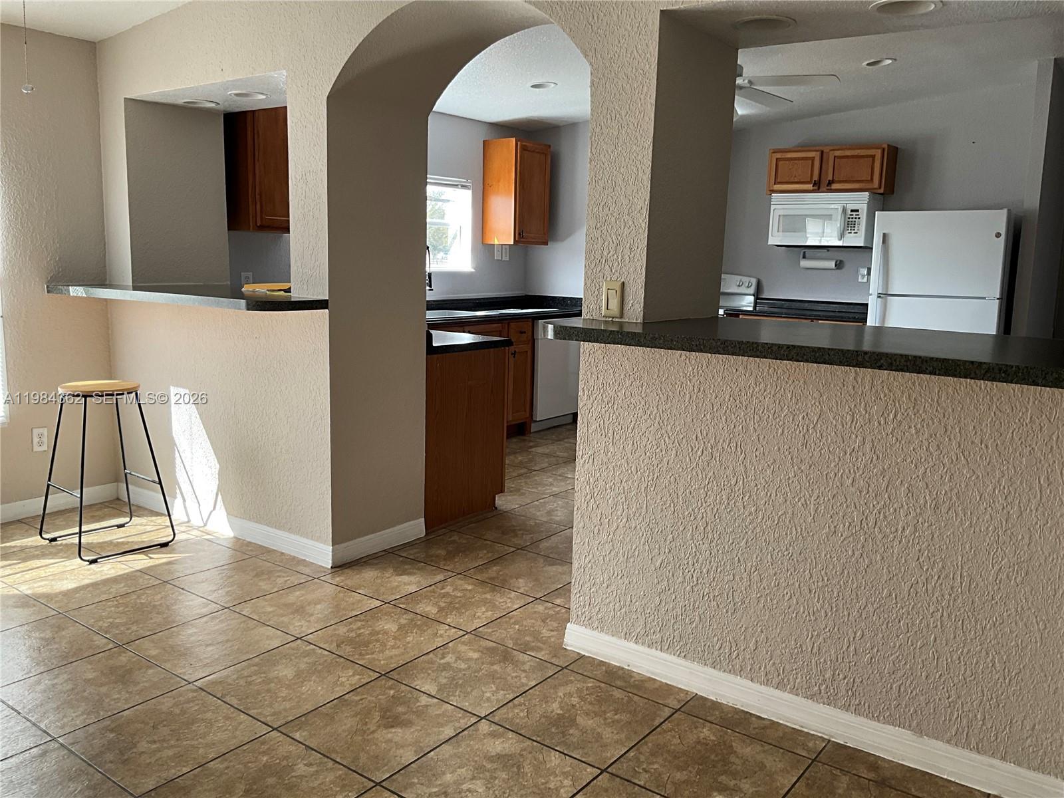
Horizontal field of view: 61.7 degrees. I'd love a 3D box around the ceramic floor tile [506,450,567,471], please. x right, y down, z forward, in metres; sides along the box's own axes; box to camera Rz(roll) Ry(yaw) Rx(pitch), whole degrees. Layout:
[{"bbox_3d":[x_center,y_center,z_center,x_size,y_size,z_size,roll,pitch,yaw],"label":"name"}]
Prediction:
[{"bbox_3d":[-0.014,0.402,5.838,0.410,0.010,0.410,9,12,36],"label":"ceramic floor tile"}]

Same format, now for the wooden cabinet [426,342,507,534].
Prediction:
[{"bbox_3d":[-0.676,0.134,4.781,0.900,0.863,0.602,9,12,36],"label":"wooden cabinet"}]

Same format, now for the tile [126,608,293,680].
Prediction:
[{"bbox_3d":[-1.095,0.837,3.051,0.410,0.010,0.410,9,12,36],"label":"tile"}]

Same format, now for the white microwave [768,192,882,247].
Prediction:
[{"bbox_3d":[2.309,-1.405,7.024,0.750,0.395,0.403,8,12,35],"label":"white microwave"}]

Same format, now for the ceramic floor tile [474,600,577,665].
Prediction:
[{"bbox_3d":[0.068,0.855,3.270,0.418,0.010,0.418,9,12,36],"label":"ceramic floor tile"}]

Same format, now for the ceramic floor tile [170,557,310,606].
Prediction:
[{"bbox_3d":[-1.193,0.749,3.675,0.416,0.010,0.416,9,12,36],"label":"ceramic floor tile"}]

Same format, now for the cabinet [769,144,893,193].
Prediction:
[{"bbox_3d":[2.347,-1.781,7.003,0.907,0.353,0.303,8,12,35],"label":"cabinet"}]

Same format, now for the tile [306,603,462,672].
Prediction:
[{"bbox_3d":[-0.514,0.840,3.135,0.410,0.010,0.410,9,12,36],"label":"tile"}]

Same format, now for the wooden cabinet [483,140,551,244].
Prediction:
[{"bbox_3d":[-0.116,-1.596,6.948,0.310,0.779,0.452,9,12,36],"label":"wooden cabinet"}]

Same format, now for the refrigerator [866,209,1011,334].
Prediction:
[{"bbox_3d":[2.885,-0.461,6.403,0.801,1.709,0.769,7,11,30],"label":"refrigerator"}]

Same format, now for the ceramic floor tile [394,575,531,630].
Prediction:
[{"bbox_3d":[-0.267,0.801,3.510,0.416,0.010,0.416,9,12,36],"label":"ceramic floor tile"}]

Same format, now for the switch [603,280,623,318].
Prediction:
[{"bbox_3d":[0.255,-0.313,2.811,0.071,0.115,0.012,9,12,36],"label":"switch"}]

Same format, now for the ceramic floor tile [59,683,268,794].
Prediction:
[{"bbox_3d":[-1.030,0.950,2.517,0.418,0.010,0.418,9,12,36],"label":"ceramic floor tile"}]

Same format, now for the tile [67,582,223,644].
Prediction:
[{"bbox_3d":[-1.427,0.787,3.295,0.410,0.010,0.410,9,12,36],"label":"tile"}]

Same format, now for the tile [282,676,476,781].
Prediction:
[{"bbox_3d":[-0.432,0.938,2.562,0.410,0.010,0.410,9,12,36],"label":"tile"}]

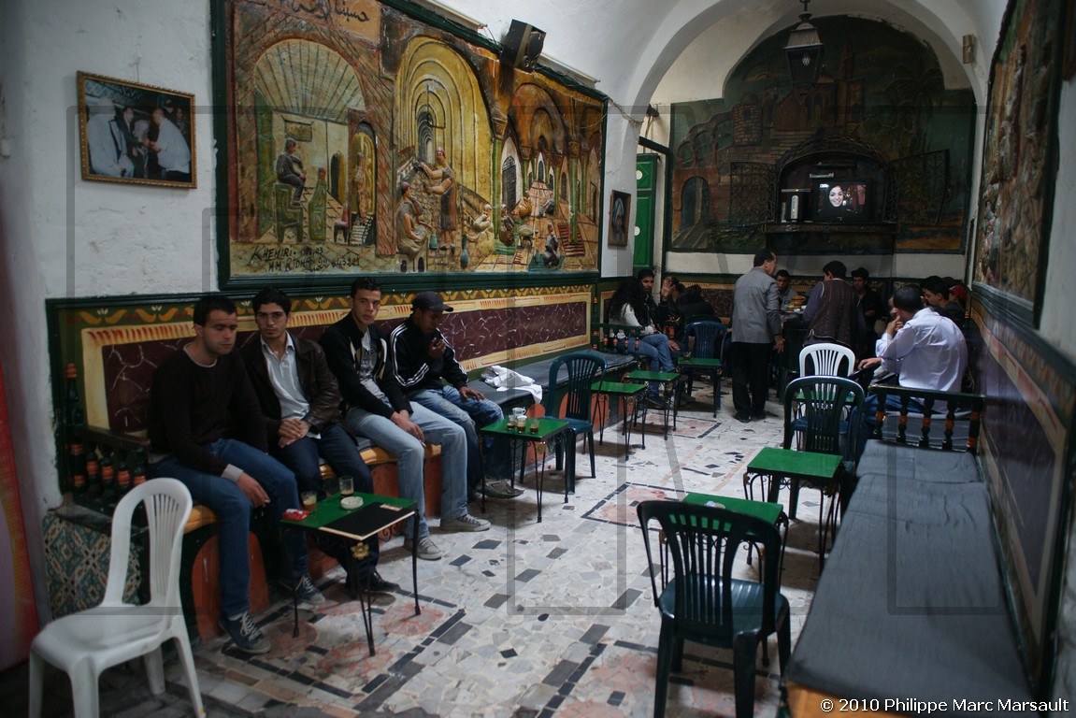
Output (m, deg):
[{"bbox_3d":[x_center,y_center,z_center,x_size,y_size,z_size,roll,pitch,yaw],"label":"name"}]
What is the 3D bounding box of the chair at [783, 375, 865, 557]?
[{"bbox_3d":[1.581,0.569,4.059,0.450,0.888,0.510,4,9,25],"label":"chair"}]

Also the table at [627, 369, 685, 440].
[{"bbox_3d":[1.023,0.411,6.482,0.419,0.526,0.402,3,9,22],"label":"table"}]

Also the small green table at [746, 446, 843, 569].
[{"bbox_3d":[1.338,0.795,3.752,0.419,0.526,0.402,4,9,28],"label":"small green table"}]

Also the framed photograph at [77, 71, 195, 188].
[{"bbox_3d":[-1.844,-1.050,3.355,0.030,0.456,0.552,5,9,31],"label":"framed photograph"}]

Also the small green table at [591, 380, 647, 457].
[{"bbox_3d":[0.631,0.499,5.856,0.419,0.526,0.402,4,9,26],"label":"small green table"}]

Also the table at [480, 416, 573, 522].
[{"bbox_3d":[-0.083,0.686,4.519,0.419,0.526,0.402,4,9,25],"label":"table"}]

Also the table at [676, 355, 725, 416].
[{"bbox_3d":[1.642,0.292,7.338,0.419,0.526,0.402,2,8,14],"label":"table"}]

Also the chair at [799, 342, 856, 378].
[{"bbox_3d":[2.310,0.334,5.843,0.450,0.860,0.510,4,9,24],"label":"chair"}]

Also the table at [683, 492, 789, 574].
[{"bbox_3d":[0.778,0.899,3.003,0.419,0.526,0.402,4,9,25],"label":"table"}]

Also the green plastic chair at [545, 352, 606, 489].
[{"bbox_3d":[0.176,0.427,5.060,0.450,0.888,0.510,5,9,32],"label":"green plastic chair"}]

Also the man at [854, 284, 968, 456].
[{"bbox_3d":[2.570,0.186,5.024,0.520,1.380,0.700,-8,11,-44],"label":"man"}]

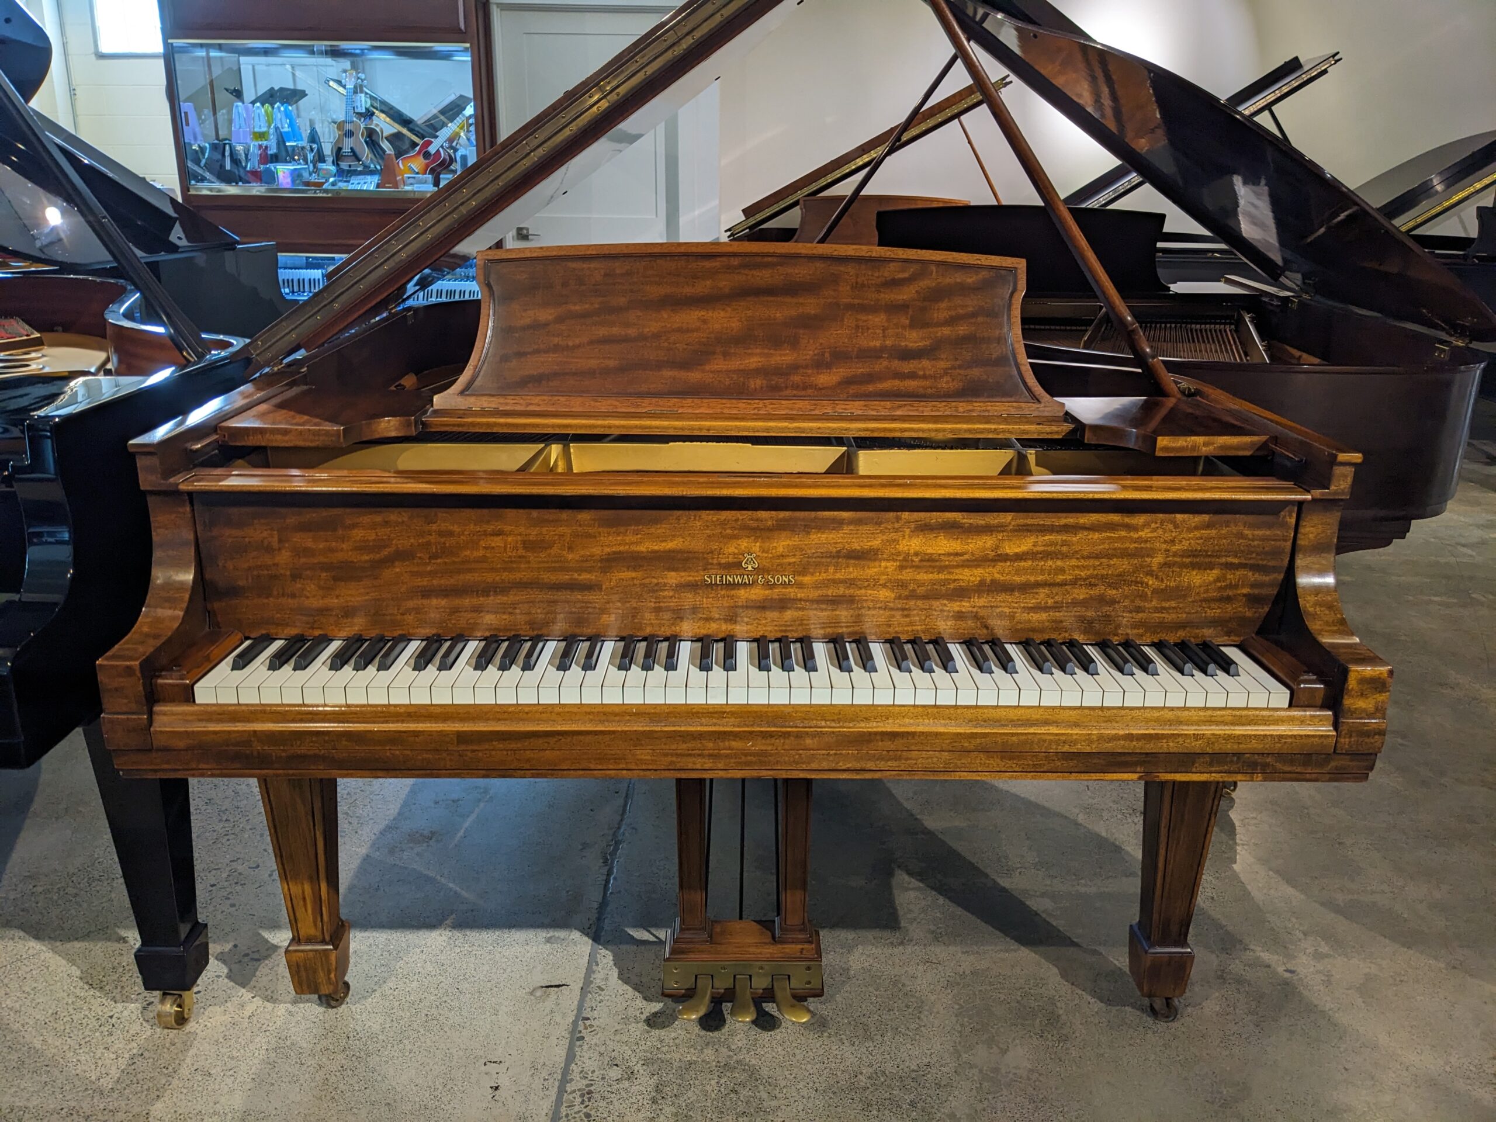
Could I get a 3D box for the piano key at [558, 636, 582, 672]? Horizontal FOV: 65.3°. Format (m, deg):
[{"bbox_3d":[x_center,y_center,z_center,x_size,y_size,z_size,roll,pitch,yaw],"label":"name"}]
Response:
[{"bbox_3d":[-0.214,0.108,1.391,0.013,0.013,0.091,0,16,-1],"label":"piano key"}]

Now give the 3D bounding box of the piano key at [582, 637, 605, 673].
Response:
[{"bbox_3d":[-0.185,0.108,1.393,0.013,0.013,0.091,0,16,-1],"label":"piano key"}]

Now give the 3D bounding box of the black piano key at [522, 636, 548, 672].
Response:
[{"bbox_3d":[-0.255,0.108,1.390,0.013,0.013,0.094,0,16,-1],"label":"black piano key"}]

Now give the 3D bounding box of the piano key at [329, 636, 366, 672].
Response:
[{"bbox_3d":[-0.474,0.107,1.383,0.013,0.013,0.094,0,16,-1],"label":"piano key"}]

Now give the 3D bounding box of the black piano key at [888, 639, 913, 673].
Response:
[{"bbox_3d":[0.184,0.112,1.400,0.013,0.013,0.094,0,16,-1],"label":"black piano key"}]

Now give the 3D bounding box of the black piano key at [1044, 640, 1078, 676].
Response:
[{"bbox_3d":[0.375,0.113,1.401,0.013,0.013,0.092,0,16,-1],"label":"black piano key"}]

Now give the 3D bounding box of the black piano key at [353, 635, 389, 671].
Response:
[{"bbox_3d":[-0.448,0.107,1.385,0.013,0.013,0.094,0,16,-1],"label":"black piano key"}]

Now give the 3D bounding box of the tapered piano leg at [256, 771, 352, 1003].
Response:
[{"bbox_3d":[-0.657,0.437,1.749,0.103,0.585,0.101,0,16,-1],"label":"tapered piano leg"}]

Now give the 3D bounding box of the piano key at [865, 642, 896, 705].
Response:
[{"bbox_3d":[0.151,0.132,1.384,0.023,0.021,0.149,0,16,-1],"label":"piano key"}]

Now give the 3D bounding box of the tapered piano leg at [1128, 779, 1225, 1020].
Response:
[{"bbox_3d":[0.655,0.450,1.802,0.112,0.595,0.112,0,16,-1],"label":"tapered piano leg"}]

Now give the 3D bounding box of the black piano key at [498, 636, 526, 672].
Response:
[{"bbox_3d":[-0.281,0.108,1.389,0.013,0.013,0.094,0,16,-1],"label":"black piano key"}]

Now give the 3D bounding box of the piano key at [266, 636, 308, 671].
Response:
[{"bbox_3d":[-0.544,0.107,1.381,0.013,0.013,0.094,0,16,-1],"label":"piano key"}]

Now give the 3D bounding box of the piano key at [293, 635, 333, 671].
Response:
[{"bbox_3d":[-0.516,0.106,1.382,0.013,0.013,0.094,0,16,-1],"label":"piano key"}]

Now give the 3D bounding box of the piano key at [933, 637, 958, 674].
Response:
[{"bbox_3d":[0.237,0.112,1.401,0.013,0.013,0.094,0,16,-1],"label":"piano key"}]

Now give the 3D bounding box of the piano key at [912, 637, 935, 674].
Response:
[{"bbox_3d":[0.211,0.112,1.400,0.013,0.013,0.094,0,16,-1],"label":"piano key"}]

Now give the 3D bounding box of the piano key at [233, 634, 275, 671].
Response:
[{"bbox_3d":[-0.586,0.106,1.380,0.013,0.013,0.094,0,16,-1],"label":"piano key"}]

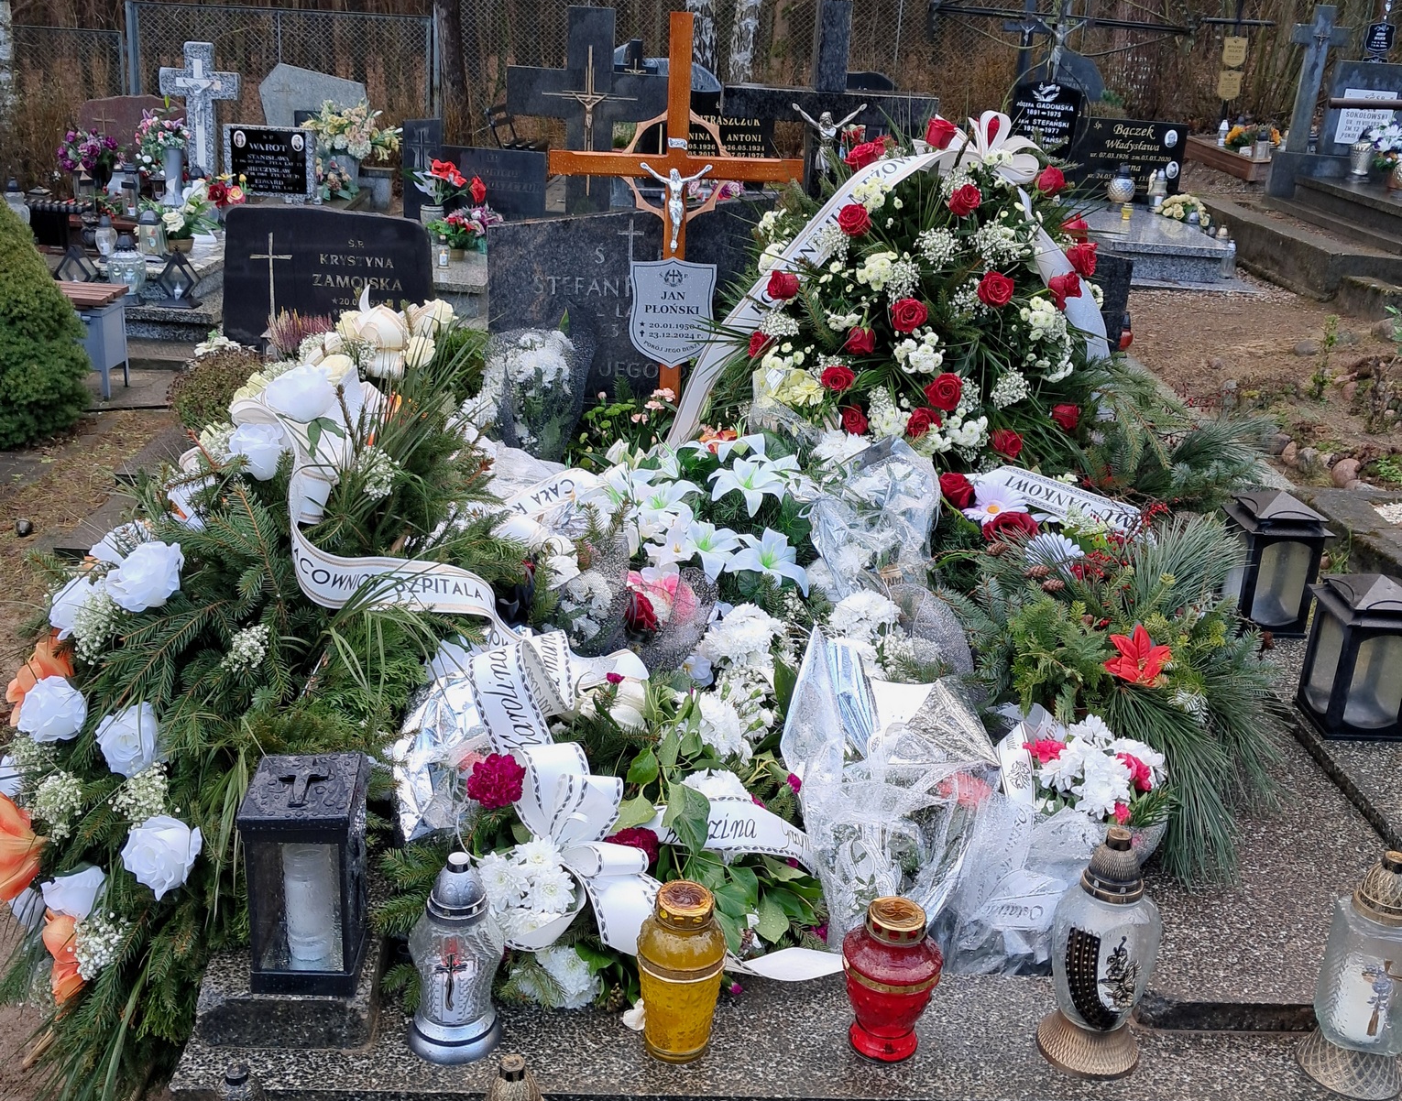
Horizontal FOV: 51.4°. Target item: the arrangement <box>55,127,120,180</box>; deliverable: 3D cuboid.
[{"bbox_3d":[-3.464,-2.248,8.235,0.360,0.290,0.300,2,20,-2],"label":"arrangement"}]

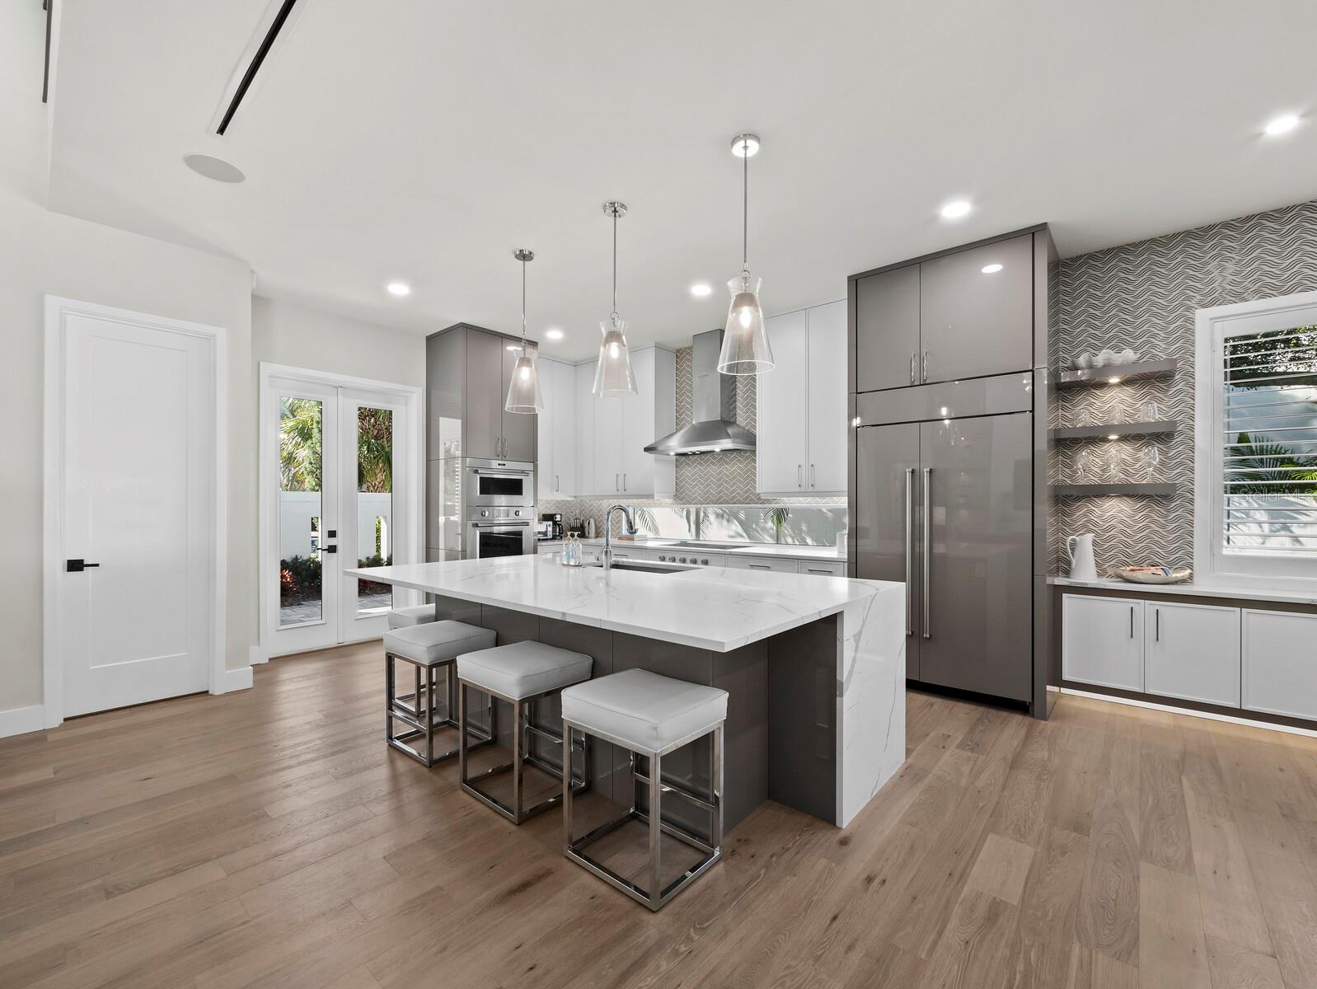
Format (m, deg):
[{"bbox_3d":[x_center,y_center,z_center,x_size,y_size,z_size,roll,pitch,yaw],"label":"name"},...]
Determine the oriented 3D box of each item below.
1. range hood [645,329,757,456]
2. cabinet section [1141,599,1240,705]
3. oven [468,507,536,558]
[{"bbox_3d":[0.476,-1.013,5.421,1.075,1.220,0.610,0,-1,40],"label":"range hood"},{"bbox_3d":[3.110,0.923,3.107,0.400,0.565,0.025,0,-1,40],"label":"cabinet section"},{"bbox_3d":[-1.775,0.476,5.504,0.580,0.720,0.775,-1,-1,41],"label":"oven"}]

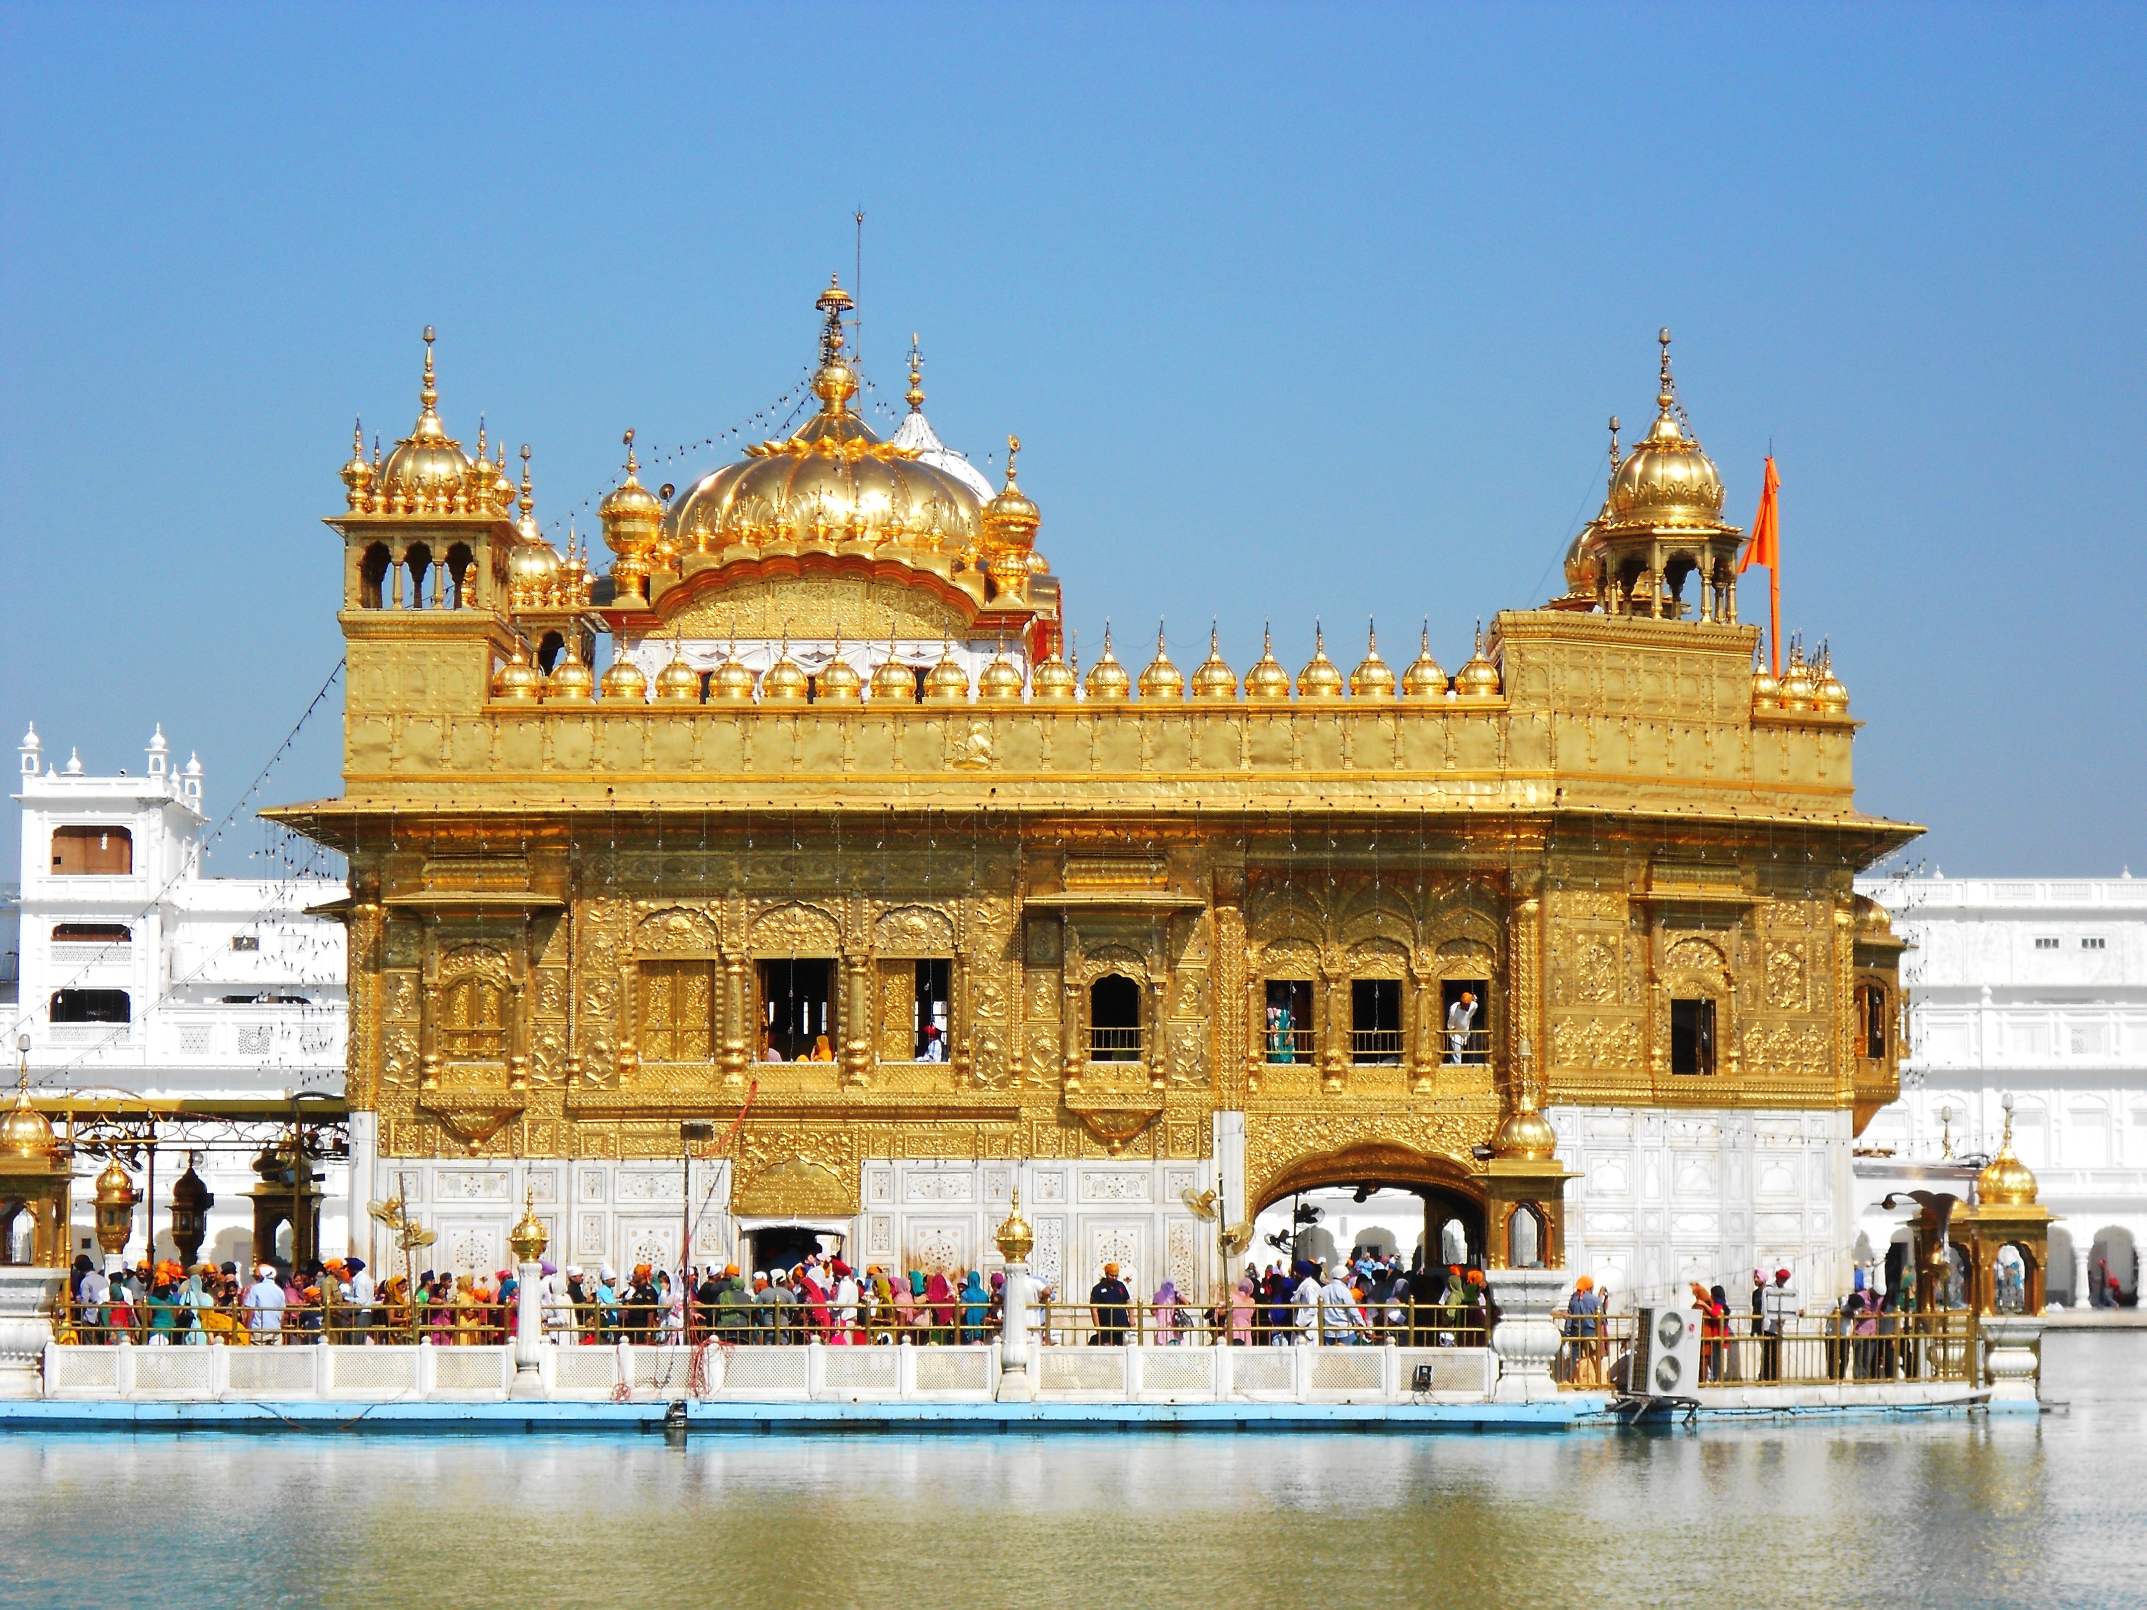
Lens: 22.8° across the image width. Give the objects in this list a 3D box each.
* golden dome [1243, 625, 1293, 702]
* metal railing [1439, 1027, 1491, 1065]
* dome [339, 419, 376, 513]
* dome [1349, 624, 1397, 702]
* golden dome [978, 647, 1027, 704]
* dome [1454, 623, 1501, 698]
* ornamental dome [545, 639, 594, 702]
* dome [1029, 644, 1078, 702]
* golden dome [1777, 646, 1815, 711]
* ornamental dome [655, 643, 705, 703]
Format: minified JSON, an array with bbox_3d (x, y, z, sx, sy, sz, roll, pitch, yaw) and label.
[{"bbox_3d":[2.718,-1.968,74.509,0.679,1.058,0.679,0,-5,2],"label":"golden dome"},{"bbox_3d":[5.445,3.375,74.148,0.755,0.524,0.153,0,-5,1],"label":"metal railing"},{"bbox_3d":[-10.751,-5.102,80.113,0.512,1.423,0.512,0,-5,1],"label":"dome"},{"bbox_3d":[4.489,-2.144,79.964,0.675,1.176,0.675,0,-5,1],"label":"dome"},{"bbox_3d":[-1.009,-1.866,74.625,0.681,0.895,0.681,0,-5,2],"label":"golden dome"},{"bbox_3d":[5.667,-2.011,74.779,0.653,1.088,0.612,0,-5,1],"label":"dome"},{"bbox_3d":[-7.090,-1.947,75.027,0.653,0.997,0.612,0,-5,1],"label":"ornamental dome"},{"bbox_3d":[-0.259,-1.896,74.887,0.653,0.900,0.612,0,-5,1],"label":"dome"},{"bbox_3d":[11.134,-1.974,82.057,0.565,1.090,0.565,0,-5,1],"label":"golden dome"},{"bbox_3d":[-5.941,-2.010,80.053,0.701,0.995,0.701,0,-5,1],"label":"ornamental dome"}]

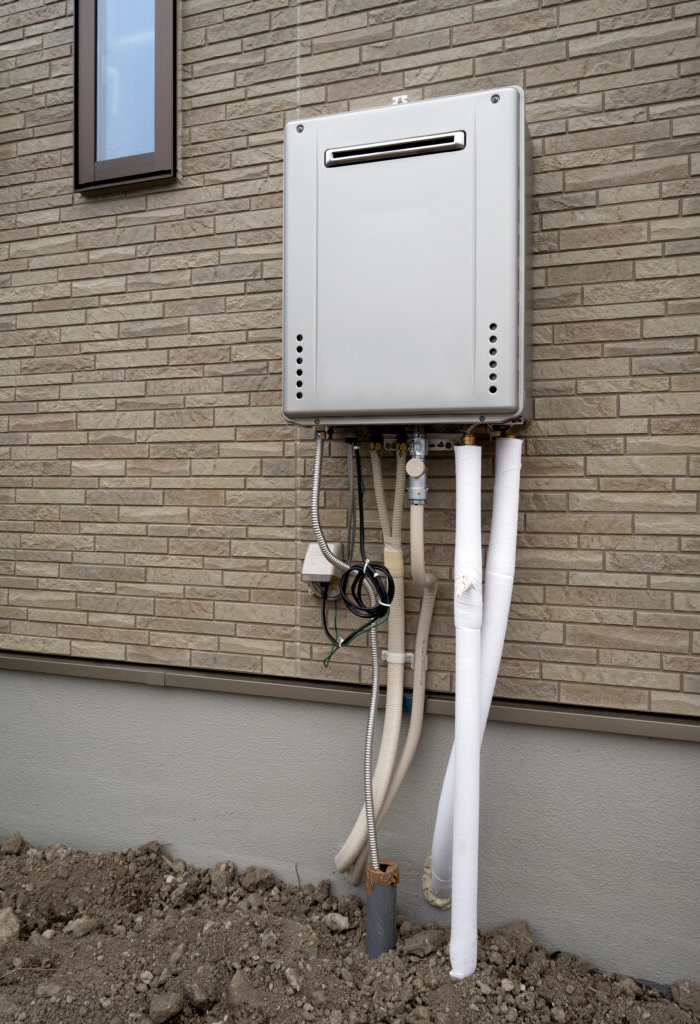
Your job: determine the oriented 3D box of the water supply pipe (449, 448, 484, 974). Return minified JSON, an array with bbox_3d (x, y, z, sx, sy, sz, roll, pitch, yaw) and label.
[{"bbox_3d":[0.232,0.403,1.533,0.054,1.075,0.054,1,1,20],"label":"water supply pipe"}]

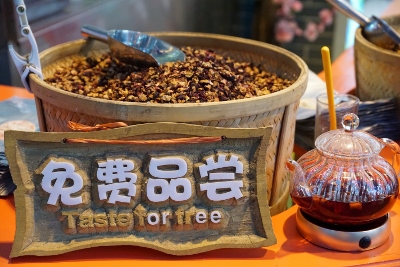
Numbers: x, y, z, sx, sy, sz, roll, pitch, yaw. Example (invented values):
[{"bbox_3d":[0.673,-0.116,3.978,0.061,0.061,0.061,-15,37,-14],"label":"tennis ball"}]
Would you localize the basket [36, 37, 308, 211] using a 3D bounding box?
[{"bbox_3d":[-0.046,-0.011,1.211,0.390,0.186,0.390,1,20,0],"label":"basket"}]

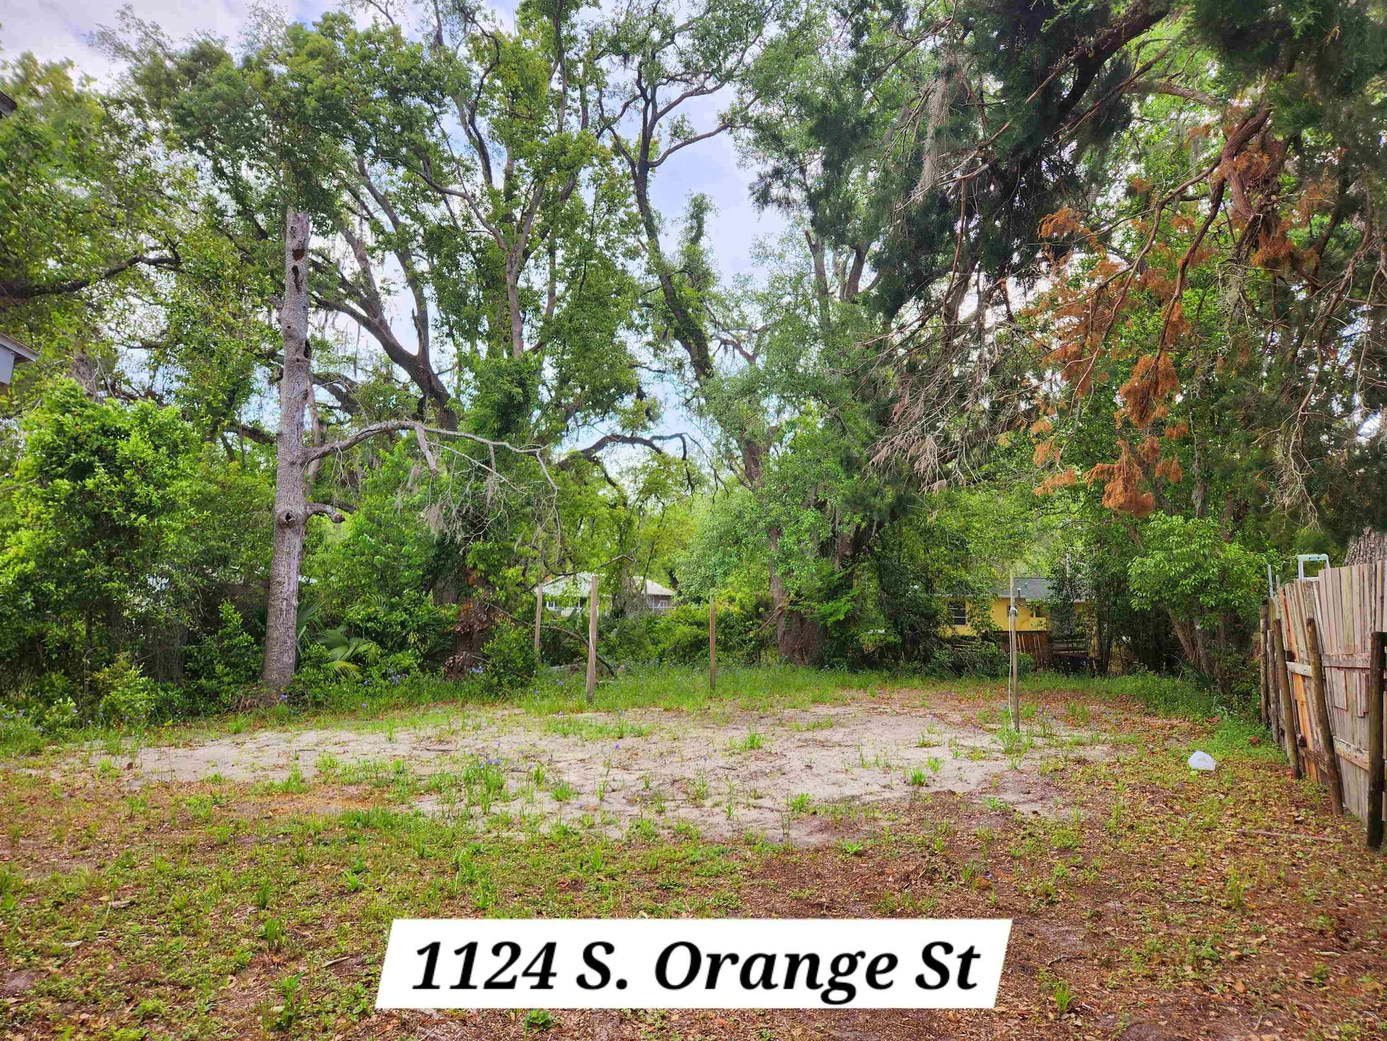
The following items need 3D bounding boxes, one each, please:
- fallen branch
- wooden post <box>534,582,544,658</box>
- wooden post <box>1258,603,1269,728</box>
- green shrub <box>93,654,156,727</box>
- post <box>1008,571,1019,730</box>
[{"bbox_3d":[-3.402,2.832,22.000,3.182,1.785,0.700,0,-6,0],"label":"fallen branch"},{"bbox_3d":[-3.441,2.472,20.364,0.100,2.235,0.100,0,-6,0],"label":"wooden post"},{"bbox_3d":[7.843,1.990,12.741,0.100,1.668,0.100,-3,-6,28],"label":"wooden post"},{"bbox_3d":[-8.063,2.395,13.125,0.800,0.939,0.750,3,-7,-31],"label":"green shrub"},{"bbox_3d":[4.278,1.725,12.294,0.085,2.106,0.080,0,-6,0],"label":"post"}]

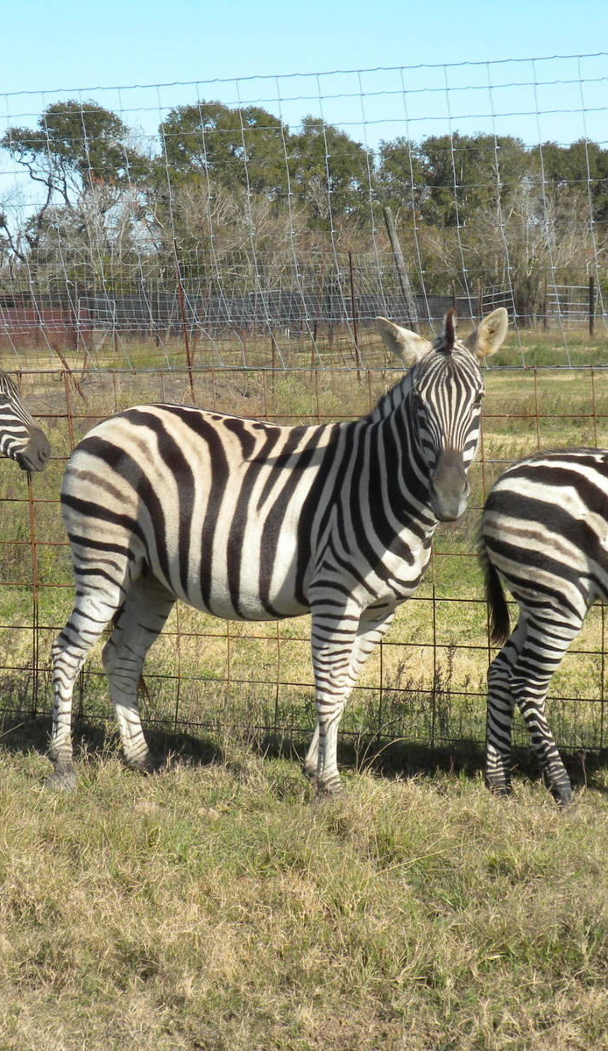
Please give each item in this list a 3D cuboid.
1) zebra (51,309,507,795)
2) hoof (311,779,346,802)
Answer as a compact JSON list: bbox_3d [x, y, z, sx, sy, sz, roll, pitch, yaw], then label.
[{"bbox_3d":[-0.096,0.071,9.241,1.561,1.510,0.561,1,5,27],"label":"zebra"},{"bbox_3d":[0.077,0.830,9.109,0.117,0.073,0.092,1,5,28],"label":"hoof"}]

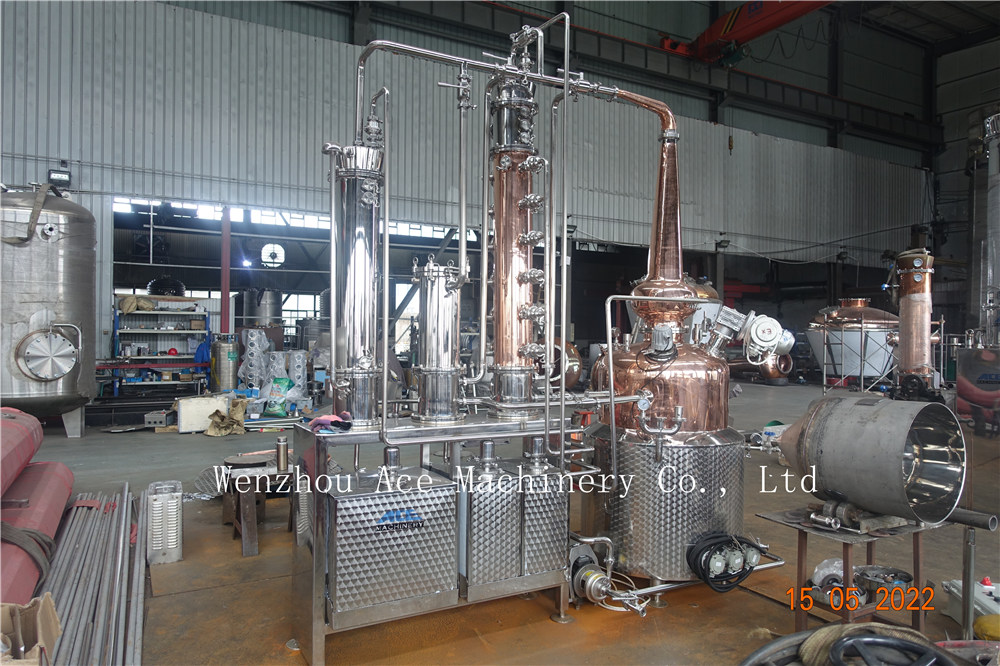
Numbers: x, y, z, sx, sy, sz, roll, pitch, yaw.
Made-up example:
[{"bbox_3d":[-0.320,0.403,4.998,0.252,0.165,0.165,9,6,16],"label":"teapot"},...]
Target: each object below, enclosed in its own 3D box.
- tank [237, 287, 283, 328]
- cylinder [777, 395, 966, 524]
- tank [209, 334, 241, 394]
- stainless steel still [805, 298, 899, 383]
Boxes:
[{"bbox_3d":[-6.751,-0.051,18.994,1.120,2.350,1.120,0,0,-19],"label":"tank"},{"bbox_3d":[1.860,0.630,3.530,0.580,0.580,0.820,0,-2,-31],"label":"cylinder"},{"bbox_3d":[-5.030,0.768,12.196,0.510,1.500,0.510,1,0,-37],"label":"tank"},{"bbox_3d":[10.821,0.274,20.293,3.000,2.650,3.000,0,0,34],"label":"stainless steel still"}]

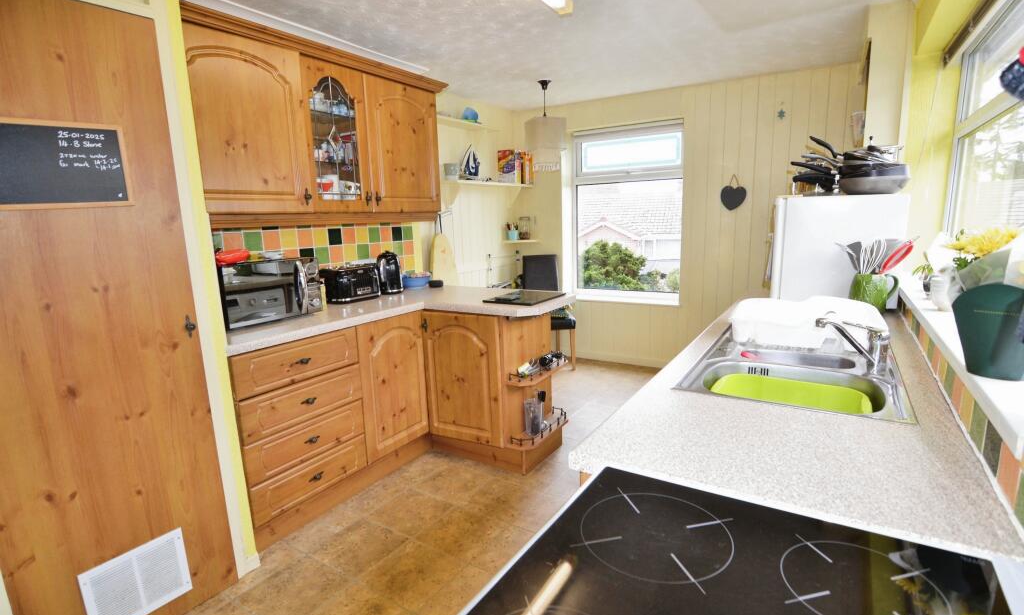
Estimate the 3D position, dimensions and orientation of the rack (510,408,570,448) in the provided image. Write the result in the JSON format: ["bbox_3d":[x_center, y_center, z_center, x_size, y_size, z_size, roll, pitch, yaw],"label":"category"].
[{"bbox_3d":[0.166,0.712,2.703,0.160,0.080,0.490,6,13,35],"label":"rack"}]

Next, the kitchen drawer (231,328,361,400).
[{"bbox_3d":[-1.115,0.230,2.189,0.400,0.186,0.590,6,13,35],"label":"kitchen drawer"}]

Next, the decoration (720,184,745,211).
[{"bbox_3d":[1.816,-0.903,3.737,0.196,0.205,0.020,6,13,35],"label":"decoration"}]

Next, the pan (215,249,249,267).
[{"bbox_3d":[-1.248,-0.223,2.026,0.175,0.060,0.175,5,12,34],"label":"pan"}]

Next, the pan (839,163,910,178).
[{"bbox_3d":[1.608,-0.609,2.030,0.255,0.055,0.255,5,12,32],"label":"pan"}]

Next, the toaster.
[{"bbox_3d":[-0.991,-0.151,2.771,0.200,0.187,0.310,5,12,34],"label":"toaster"}]

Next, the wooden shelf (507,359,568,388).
[{"bbox_3d":[0.169,0.354,2.656,0.160,0.080,0.500,6,13,35],"label":"wooden shelf"}]

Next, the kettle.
[{"bbox_3d":[-0.793,-0.232,2.980,0.190,0.258,0.155,8,14,44],"label":"kettle"}]

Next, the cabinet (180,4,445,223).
[{"bbox_3d":[-0.990,-0.867,2.419,0.370,0.840,1.480,5,12,34],"label":"cabinet"}]

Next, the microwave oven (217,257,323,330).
[{"bbox_3d":[-1.317,-0.094,2.381,0.380,0.295,0.500,6,13,35],"label":"microwave oven"}]

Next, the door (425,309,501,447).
[{"bbox_3d":[-0.274,0.406,2.581,0.485,0.750,0.035,4,12,30],"label":"door"}]

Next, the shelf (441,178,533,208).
[{"bbox_3d":[-0.196,-1.085,4.390,0.220,0.220,1.190,6,13,35],"label":"shelf"}]

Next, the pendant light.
[{"bbox_3d":[0.255,-1.388,3.490,0.250,0.650,0.250,-5,11,-18],"label":"pendant light"}]

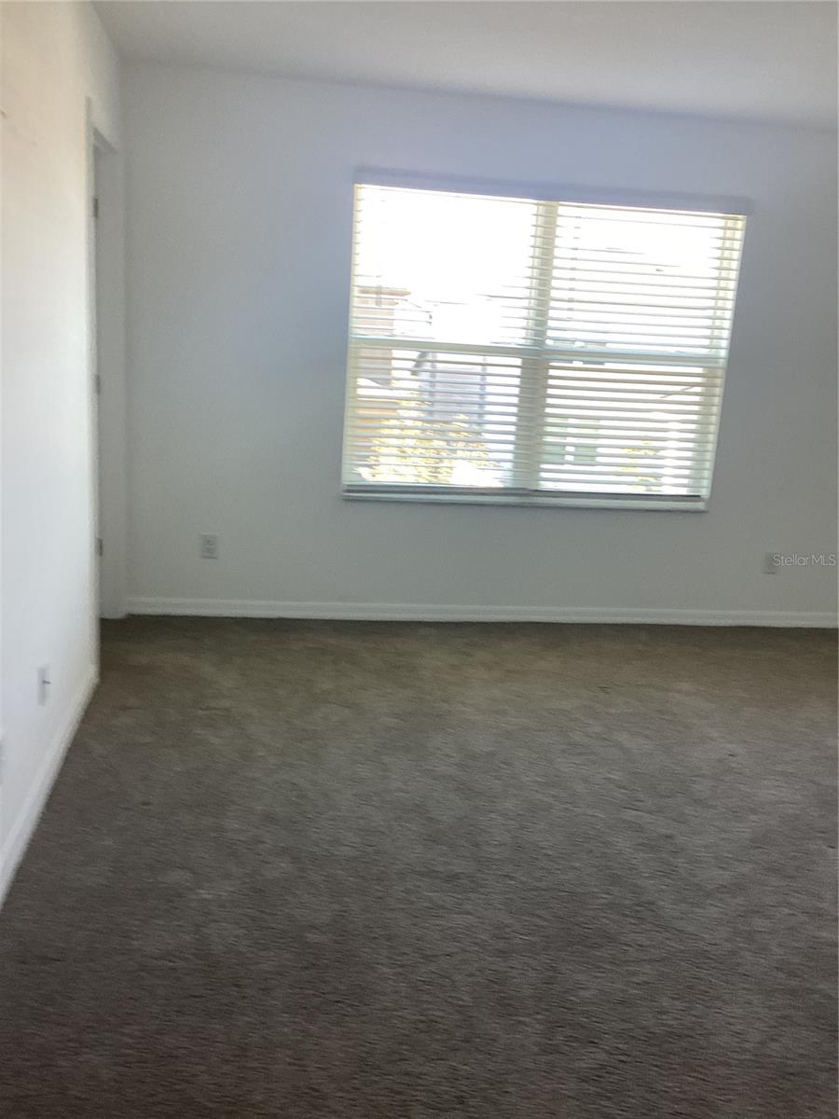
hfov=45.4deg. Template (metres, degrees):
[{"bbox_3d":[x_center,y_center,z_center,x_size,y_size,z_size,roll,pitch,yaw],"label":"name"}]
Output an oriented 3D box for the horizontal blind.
[{"bbox_3d":[0.586,-0.969,4.785,1.860,1.430,0.100,1,14,-9],"label":"horizontal blind"}]

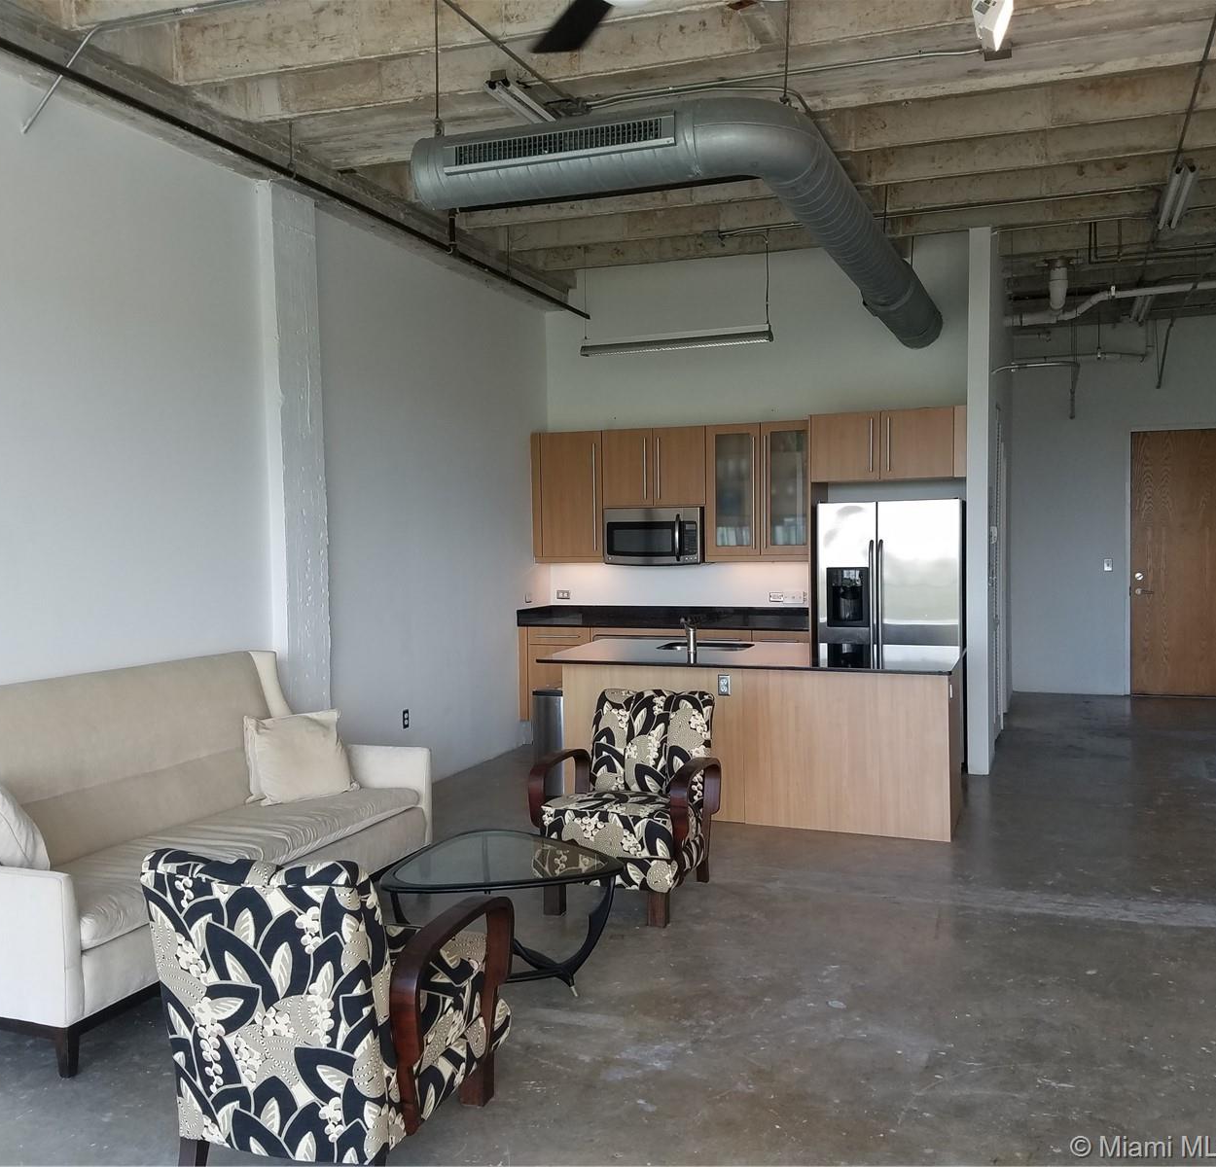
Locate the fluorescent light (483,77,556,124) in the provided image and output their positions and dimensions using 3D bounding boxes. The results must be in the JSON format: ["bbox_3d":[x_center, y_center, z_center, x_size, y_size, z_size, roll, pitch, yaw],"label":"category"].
[{"bbox_3d":[-0.193,-1.945,4.976,0.120,0.095,1.220,0,3,21],"label":"fluorescent light"}]

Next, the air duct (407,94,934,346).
[{"bbox_3d":[0.759,-1.715,6.386,1.597,0.284,4.599,0,3,21],"label":"air duct"}]

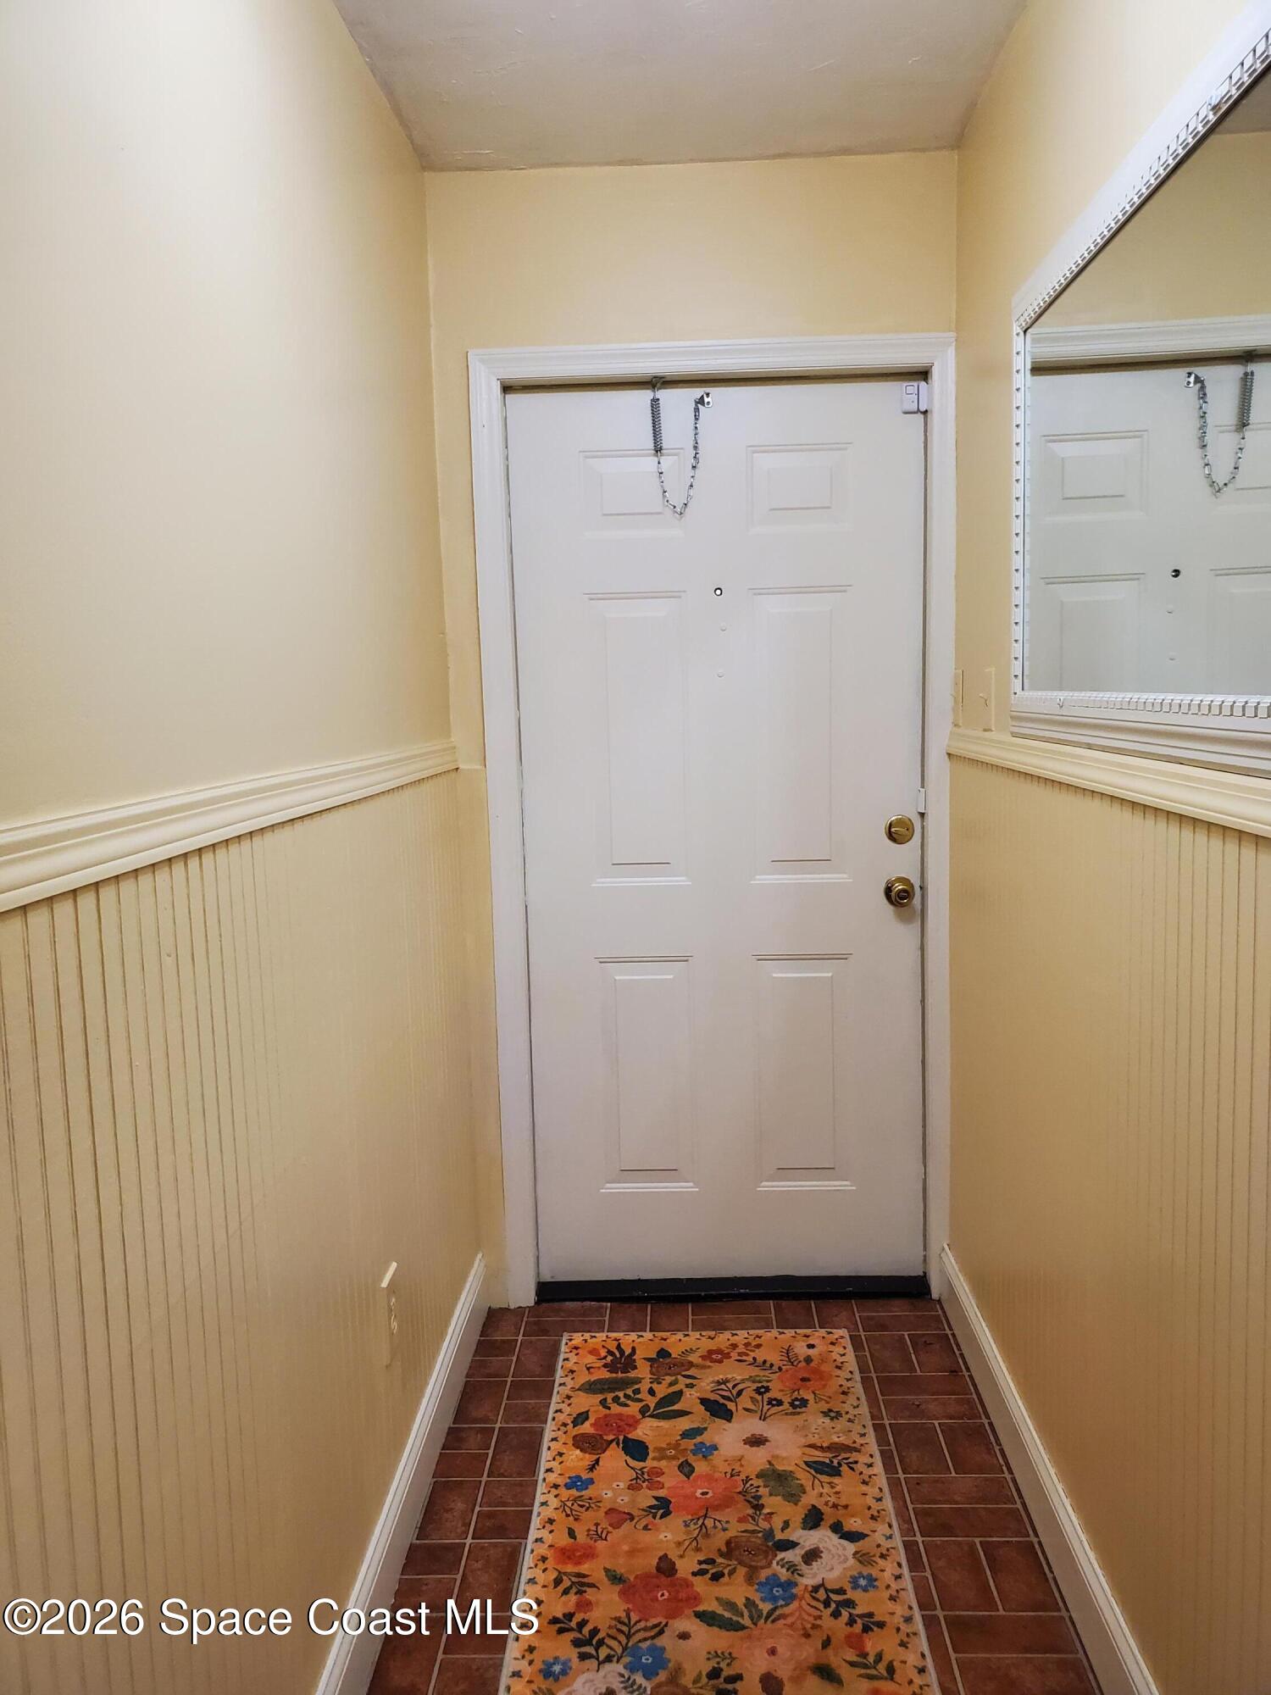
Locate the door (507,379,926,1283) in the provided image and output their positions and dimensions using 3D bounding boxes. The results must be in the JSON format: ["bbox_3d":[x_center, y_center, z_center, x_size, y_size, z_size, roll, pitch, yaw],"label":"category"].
[{"bbox_3d":[0.199,0.010,2.906,0.909,2.030,0.050,-1,7,2],"label":"door"}]

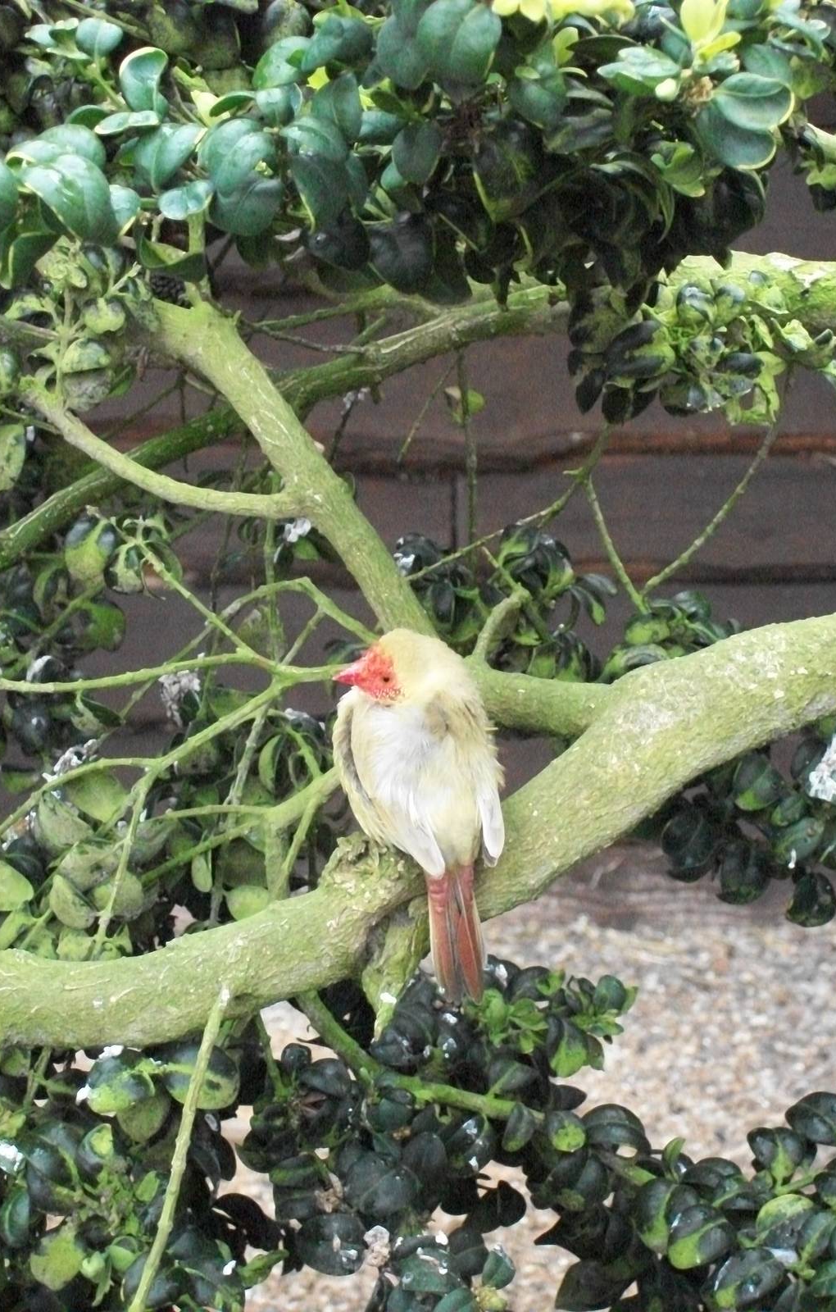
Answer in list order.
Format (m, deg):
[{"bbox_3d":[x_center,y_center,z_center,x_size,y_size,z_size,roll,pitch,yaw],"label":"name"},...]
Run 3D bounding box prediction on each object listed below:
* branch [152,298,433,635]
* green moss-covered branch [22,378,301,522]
[{"bbox_3d":[-0.038,-0.061,1.150,0.020,0.131,0.028,-35,0,0],"label":"branch"},{"bbox_3d":[-0.082,-0.062,1.130,0.093,0.019,0.026,26,0,0],"label":"green moss-covered branch"}]

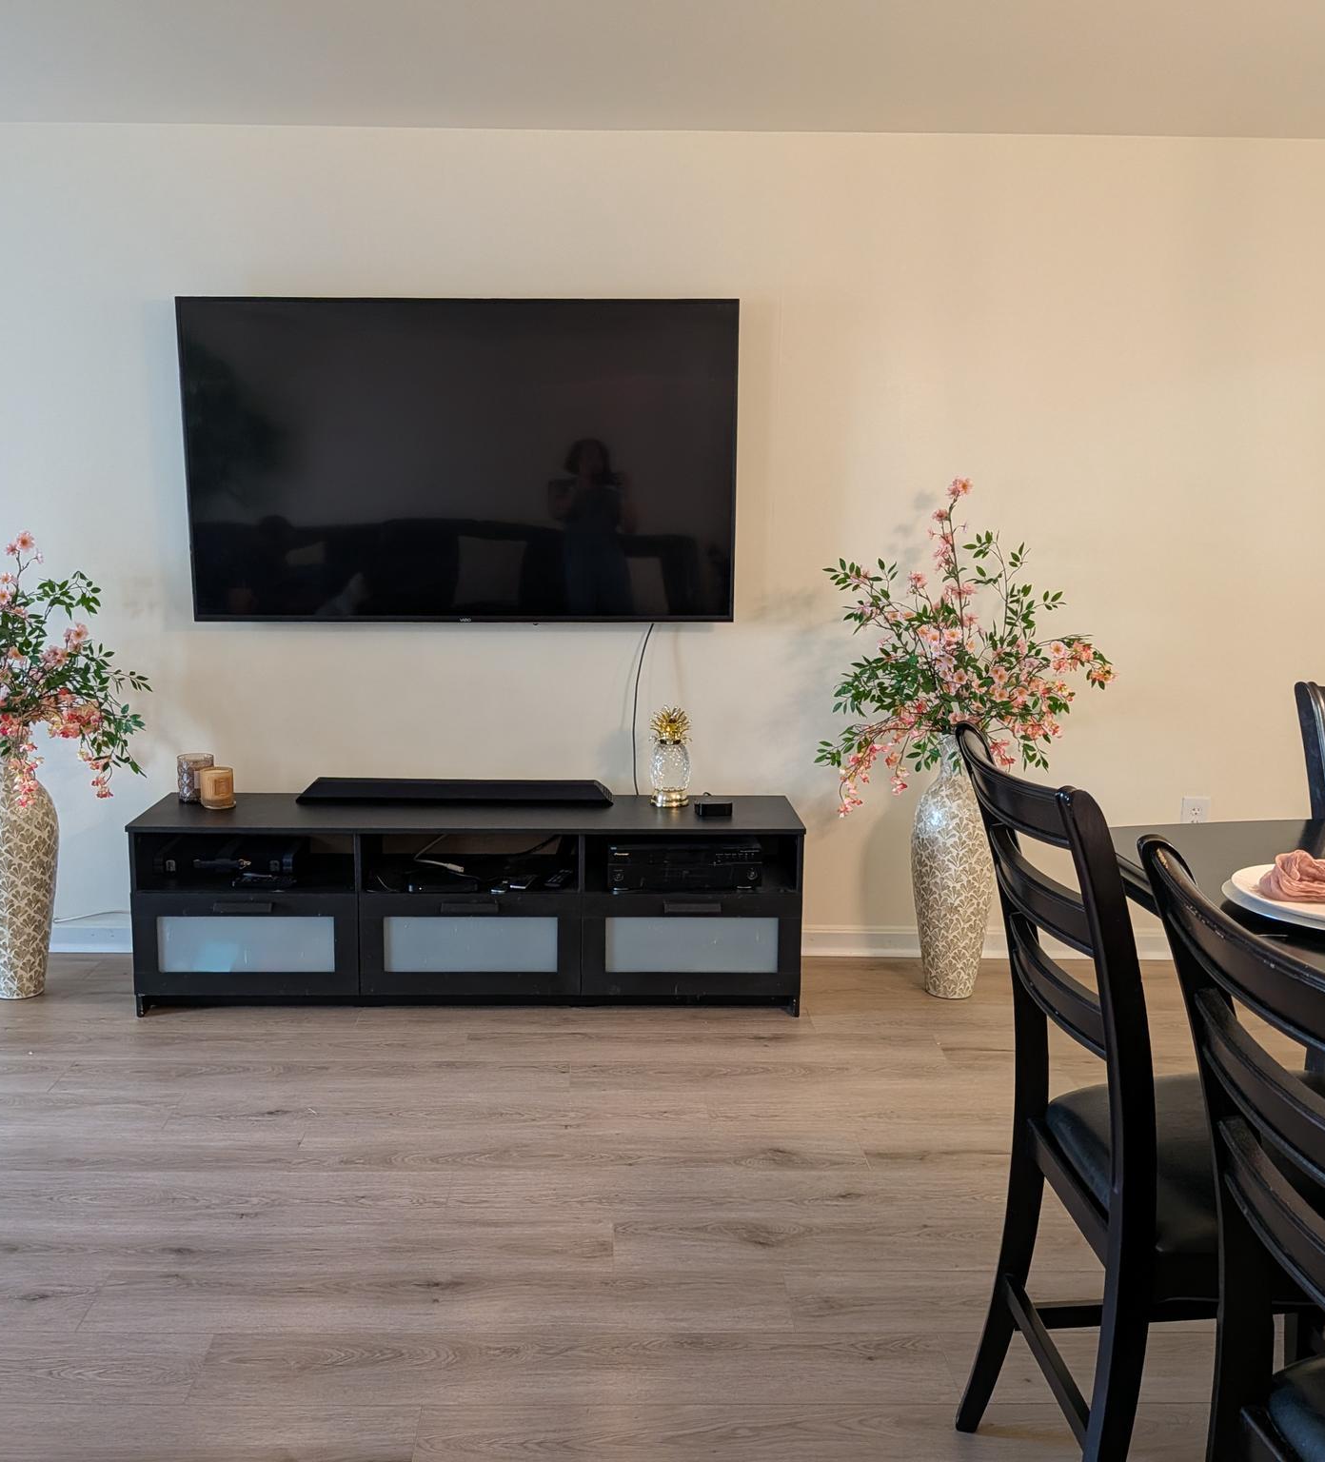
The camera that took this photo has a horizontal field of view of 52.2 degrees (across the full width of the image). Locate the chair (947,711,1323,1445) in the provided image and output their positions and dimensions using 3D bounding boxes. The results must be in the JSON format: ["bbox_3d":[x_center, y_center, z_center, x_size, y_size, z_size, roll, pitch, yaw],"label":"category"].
[{"bbox_3d":[0.694,0.559,1.762,0.570,1.070,0.470,0,9,-4],"label":"chair"}]

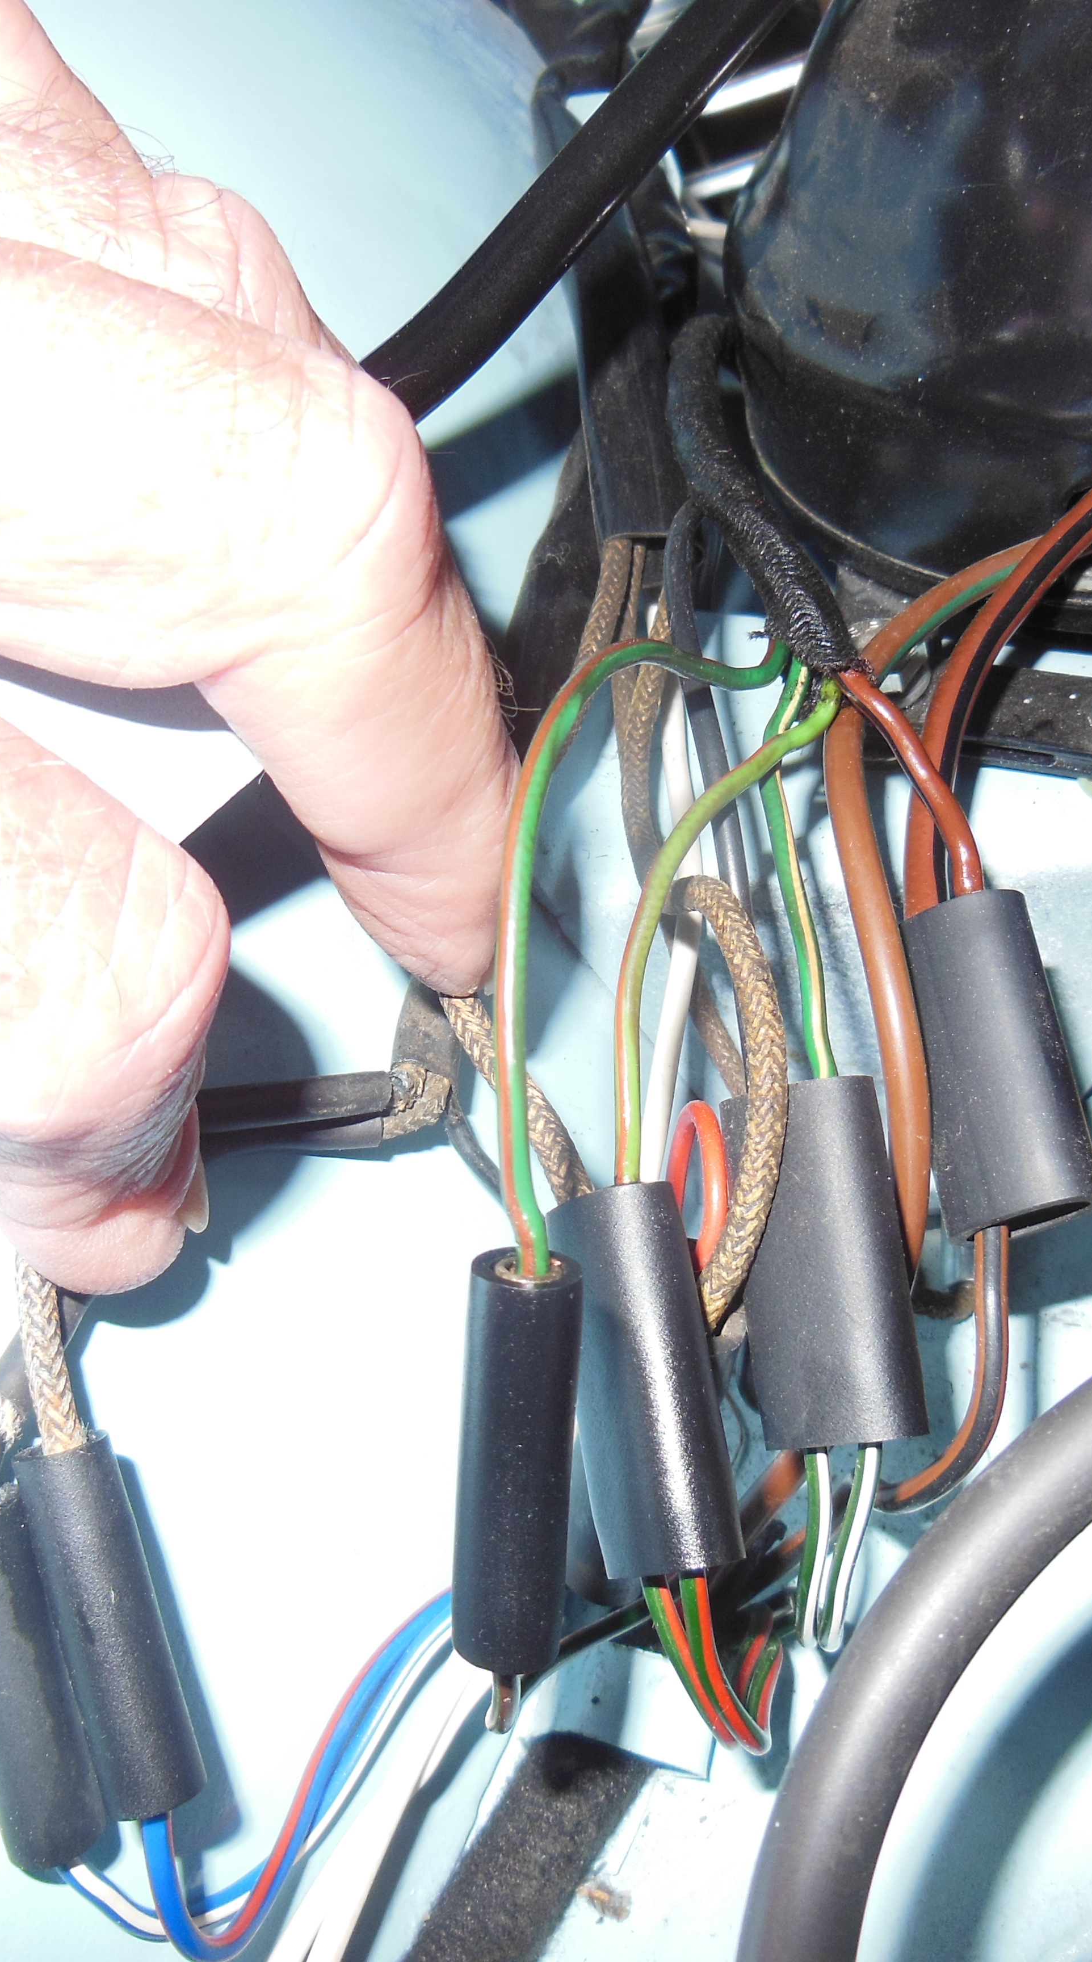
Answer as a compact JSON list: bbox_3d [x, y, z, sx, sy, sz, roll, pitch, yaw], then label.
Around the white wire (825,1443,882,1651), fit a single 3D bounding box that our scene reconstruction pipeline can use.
[{"bbox_3d":[0.027,0.050,0.168,0.003,0.004,0.021,12,87,17],"label":"white wire"}]

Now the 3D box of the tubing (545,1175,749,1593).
[{"bbox_3d":[0.009,0.036,0.170,0.009,0.015,0.033,5,68,-44],"label":"tubing"}]

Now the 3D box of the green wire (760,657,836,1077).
[{"bbox_3d":[0.025,-0.012,0.190,0.007,0.003,0.046,5,68,-11],"label":"green wire"}]

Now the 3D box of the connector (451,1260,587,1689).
[{"bbox_3d":[-0.003,0.041,0.159,0.009,0.035,0.009,2,7,0],"label":"connector"}]

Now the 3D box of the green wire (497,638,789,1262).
[{"bbox_3d":[0.008,-0.004,0.174,0.029,0.015,0.063,12,66,-20],"label":"green wire"}]

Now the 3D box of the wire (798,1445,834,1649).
[{"bbox_3d":[0.024,0.050,0.168,0.003,0.004,0.019,5,87,-3],"label":"wire"}]

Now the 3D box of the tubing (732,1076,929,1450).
[{"bbox_3d":[0.026,0.026,0.176,0.009,0.015,0.033,16,62,-48],"label":"tubing"}]

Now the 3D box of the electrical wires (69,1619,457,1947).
[{"bbox_3d":[-0.023,0.074,0.169,0.042,0.004,0.013,-31,72,-5],"label":"electrical wires"}]

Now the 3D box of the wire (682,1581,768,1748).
[{"bbox_3d":[0.016,0.060,0.164,0.003,0.018,0.008,-20,12,19],"label":"wire"}]

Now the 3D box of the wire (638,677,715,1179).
[{"bbox_3d":[0.012,-0.006,0.186,0.005,0.003,0.057,7,63,-9],"label":"wire"}]

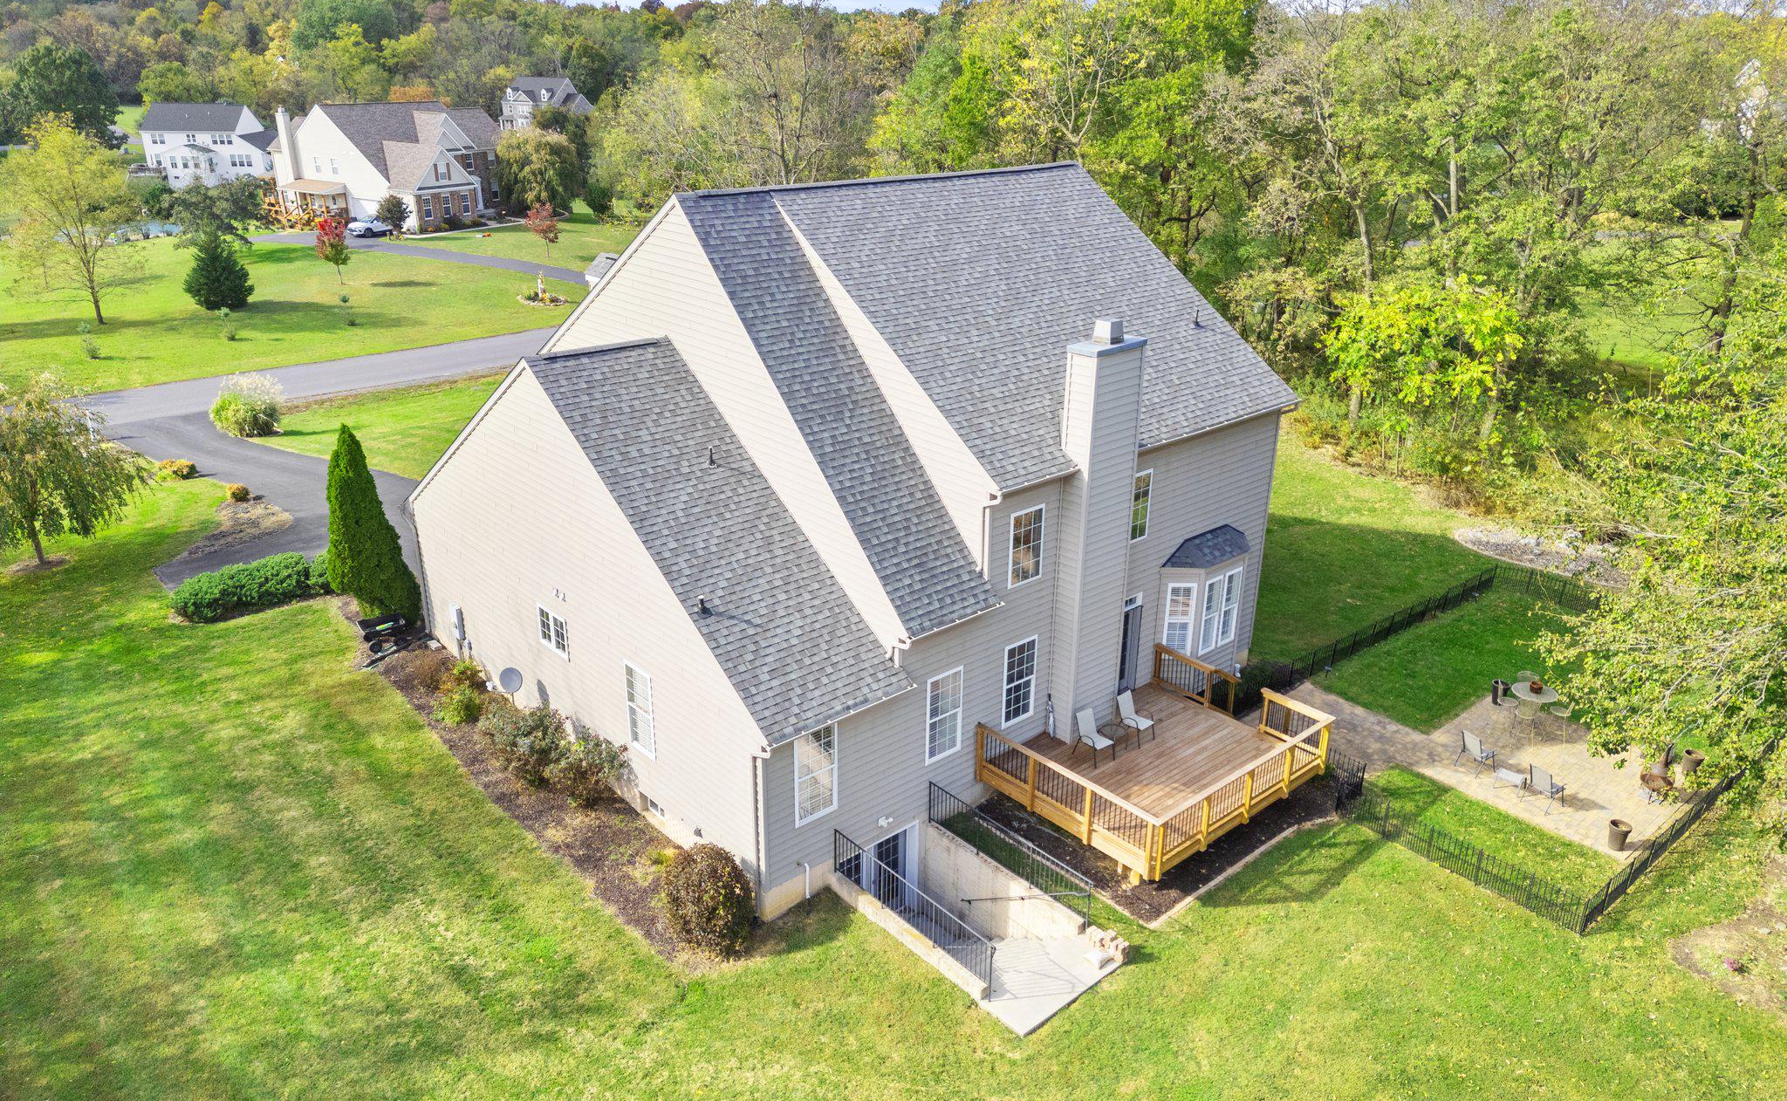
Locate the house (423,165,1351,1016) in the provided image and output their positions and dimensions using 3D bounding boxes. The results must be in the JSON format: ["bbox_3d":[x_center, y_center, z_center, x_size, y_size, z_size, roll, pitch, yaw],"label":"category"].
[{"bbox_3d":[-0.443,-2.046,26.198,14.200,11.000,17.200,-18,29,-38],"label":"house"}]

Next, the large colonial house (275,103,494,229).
[{"bbox_3d":[-42.756,-34.462,109.102,22.500,9.400,15.700,17,27,34],"label":"large colonial house"}]

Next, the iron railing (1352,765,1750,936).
[{"bbox_3d":[12.435,4.412,23.685,7.050,0.780,4.600,-18,29,-38],"label":"iron railing"}]

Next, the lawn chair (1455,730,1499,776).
[{"bbox_3d":[11.645,3.990,24.624,0.650,0.830,0.580,-10,24,-24],"label":"lawn chair"}]

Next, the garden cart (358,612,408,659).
[{"bbox_3d":[-11.912,1.961,28.956,1.100,0.620,0.600,-18,29,-38],"label":"garden cart"}]

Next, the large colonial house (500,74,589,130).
[{"bbox_3d":[-77.740,-99.502,277.439,17.300,11.700,12.500,8,23,18],"label":"large colonial house"}]

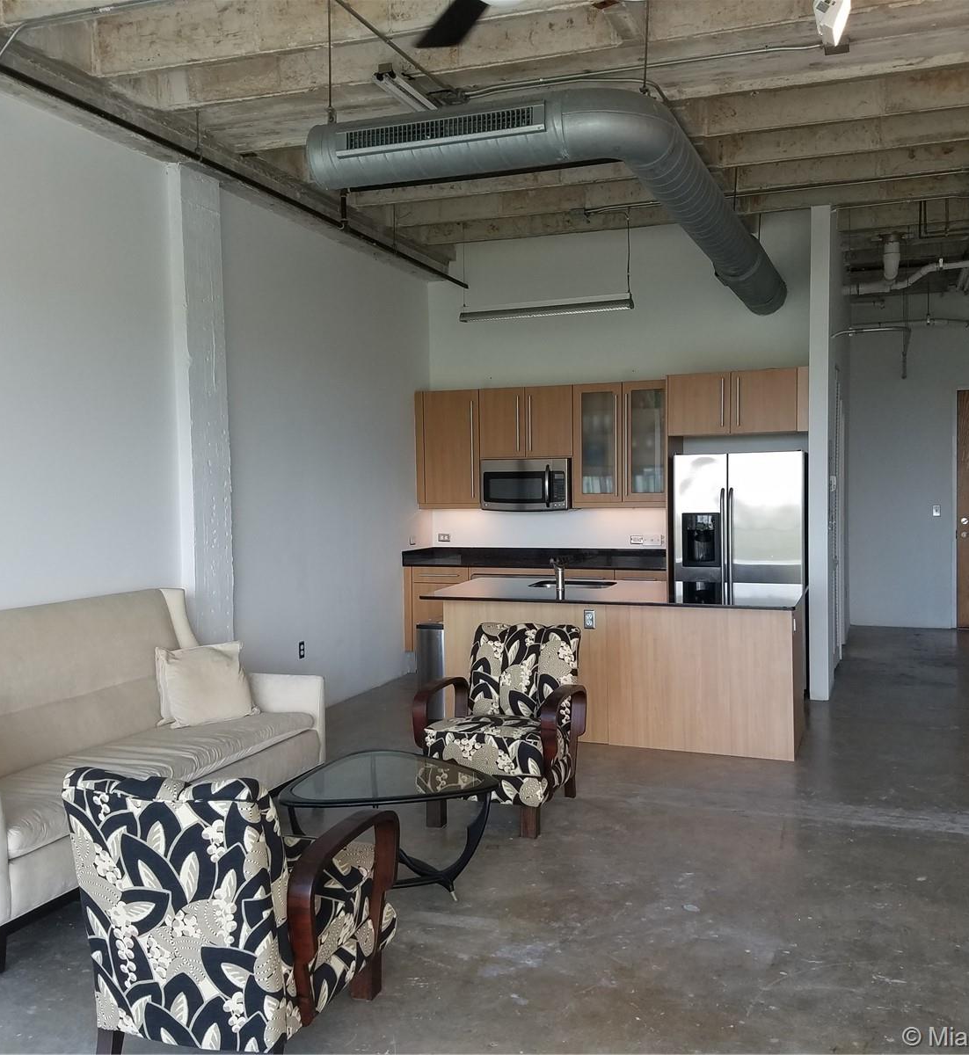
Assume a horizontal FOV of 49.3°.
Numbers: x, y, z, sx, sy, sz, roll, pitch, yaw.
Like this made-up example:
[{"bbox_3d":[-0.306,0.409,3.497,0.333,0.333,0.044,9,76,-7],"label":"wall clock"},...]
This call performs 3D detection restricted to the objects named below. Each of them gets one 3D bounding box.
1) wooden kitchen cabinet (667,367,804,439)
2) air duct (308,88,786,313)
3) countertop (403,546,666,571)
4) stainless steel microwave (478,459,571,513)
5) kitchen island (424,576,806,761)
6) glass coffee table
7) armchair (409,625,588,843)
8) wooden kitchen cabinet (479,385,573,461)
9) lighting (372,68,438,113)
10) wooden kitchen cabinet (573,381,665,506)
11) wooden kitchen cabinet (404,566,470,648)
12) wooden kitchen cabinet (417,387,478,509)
[{"bbox_3d":[1.883,-0.910,7.849,0.972,0.440,0.564,0,3,21],"label":"wooden kitchen cabinet"},{"bbox_3d":[0.759,-1.715,6.386,1.597,0.284,4.599,0,3,21],"label":"air duct"},{"bbox_3d":[0.443,0.246,8.431,2.115,0.112,0.624,0,3,21],"label":"countertop"},{"bbox_3d":[0.396,-0.357,8.833,0.757,0.410,0.424,0,3,21],"label":"stainless steel microwave"},{"bbox_3d":[0.801,0.827,6.318,2.108,0.899,1.055,0,3,21],"label":"kitchen island"},{"bbox_3d":[-0.342,1.236,4.216,0.806,0.464,0.798,0,3,21],"label":"glass coffee table"},{"bbox_3d":[0.116,0.972,5.236,0.727,0.883,0.848,0,3,21],"label":"armchair"},{"bbox_3d":[0.388,-0.846,8.549,0.777,0.552,0.334,0,3,21],"label":"wooden kitchen cabinet"},{"bbox_3d":[-0.193,-1.945,4.976,0.120,0.095,1.220,0,3,21],"label":"lighting"},{"bbox_3d":[1.127,-0.666,8.601,0.754,0.999,0.323,0,3,21],"label":"wooden kitchen cabinet"},{"bbox_3d":[-0.269,0.643,8.728,0.571,0.687,0.599,0,3,21],"label":"wooden kitchen cabinet"},{"bbox_3d":[-0.262,-0.669,9.149,0.579,1.004,0.308,0,3,21],"label":"wooden kitchen cabinet"}]

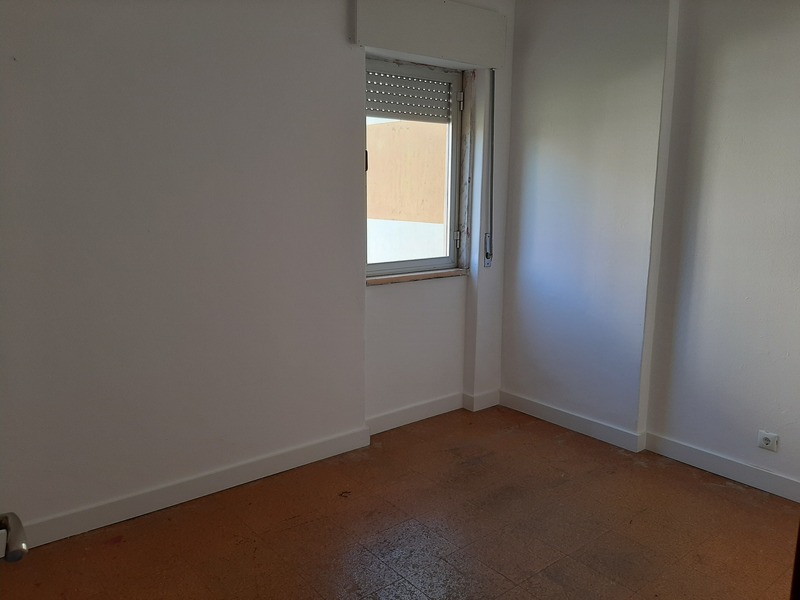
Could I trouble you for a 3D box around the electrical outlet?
[{"bbox_3d":[1.766,0.679,2.996,0.016,0.082,0.081,-8,13,-38],"label":"electrical outlet"}]

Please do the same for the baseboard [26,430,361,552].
[{"bbox_3d":[-0.861,0.868,3.014,1.747,0.104,0.016,-8,13,-38],"label":"baseboard"}]

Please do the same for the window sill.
[{"bbox_3d":[0.067,-0.141,3.769,0.857,0.032,0.112,-8,13,-38],"label":"window sill"}]

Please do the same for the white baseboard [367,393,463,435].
[{"bbox_3d":[0.088,0.715,3.891,0.842,0.104,0.016,-8,13,-38],"label":"white baseboard"}]

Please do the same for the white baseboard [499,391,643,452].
[{"bbox_3d":[0.999,0.729,3.840,0.016,0.102,1.008,-8,13,-38],"label":"white baseboard"}]

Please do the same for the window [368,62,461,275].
[{"bbox_3d":[0.035,-0.764,3.723,0.854,1.210,0.069,-8,13,-38],"label":"window"}]

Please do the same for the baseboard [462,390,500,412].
[{"bbox_3d":[0.548,0.666,4.182,0.245,0.102,0.102,-8,13,-38],"label":"baseboard"}]

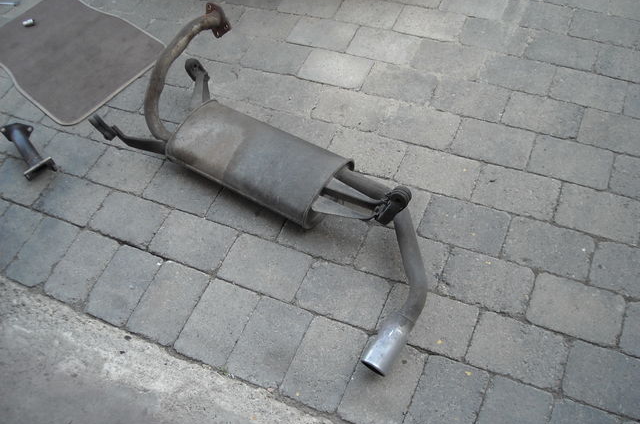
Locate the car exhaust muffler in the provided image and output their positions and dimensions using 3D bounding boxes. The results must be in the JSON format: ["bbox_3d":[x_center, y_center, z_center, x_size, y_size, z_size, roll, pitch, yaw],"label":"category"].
[{"bbox_3d":[-0.112,-0.154,1.698,1.075,0.200,0.695,27,62,23],"label":"car exhaust muffler"}]

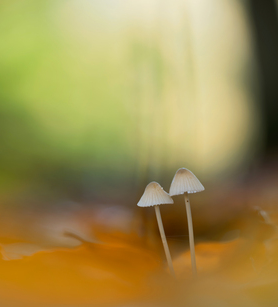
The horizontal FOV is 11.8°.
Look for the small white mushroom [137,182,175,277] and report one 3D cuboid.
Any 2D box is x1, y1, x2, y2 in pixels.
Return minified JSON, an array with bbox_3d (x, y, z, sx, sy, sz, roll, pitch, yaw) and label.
[{"bbox_3d":[0.008,0.029,0.500,0.014,0.036,0.014,-12,0,0],"label":"small white mushroom"}]

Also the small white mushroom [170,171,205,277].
[{"bbox_3d":[0.019,0.026,0.500,0.013,0.041,0.013,-7,0,0],"label":"small white mushroom"}]

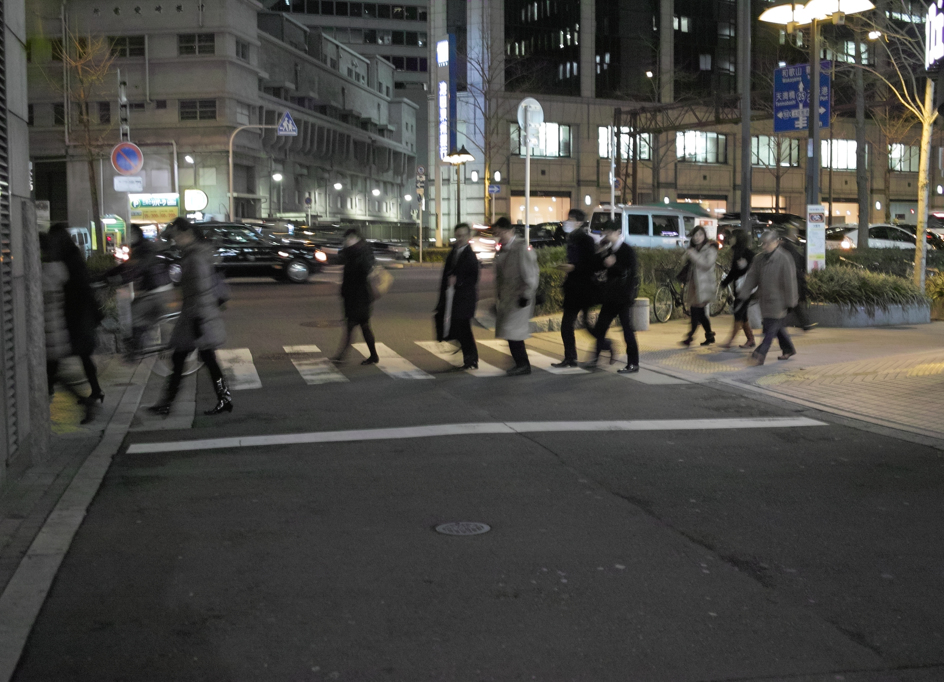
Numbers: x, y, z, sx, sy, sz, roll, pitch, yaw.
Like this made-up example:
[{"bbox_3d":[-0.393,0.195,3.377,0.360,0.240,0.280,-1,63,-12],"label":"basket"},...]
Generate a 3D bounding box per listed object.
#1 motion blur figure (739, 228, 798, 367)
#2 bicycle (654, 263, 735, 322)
[{"bbox_3d":[3.547,-0.525,13.900,0.620,1.620,0.500,-2,5,-20],"label":"motion blur figure"},{"bbox_3d":[3.566,-0.791,19.200,0.550,1.000,1.650,5,7,43],"label":"bicycle"}]

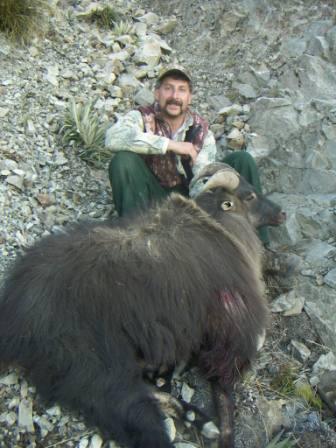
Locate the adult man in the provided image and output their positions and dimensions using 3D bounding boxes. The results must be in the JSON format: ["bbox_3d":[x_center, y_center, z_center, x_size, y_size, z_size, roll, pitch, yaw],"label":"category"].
[{"bbox_3d":[0.090,-0.300,2.260,0.780,0.860,0.700,-2,18,-6],"label":"adult man"}]

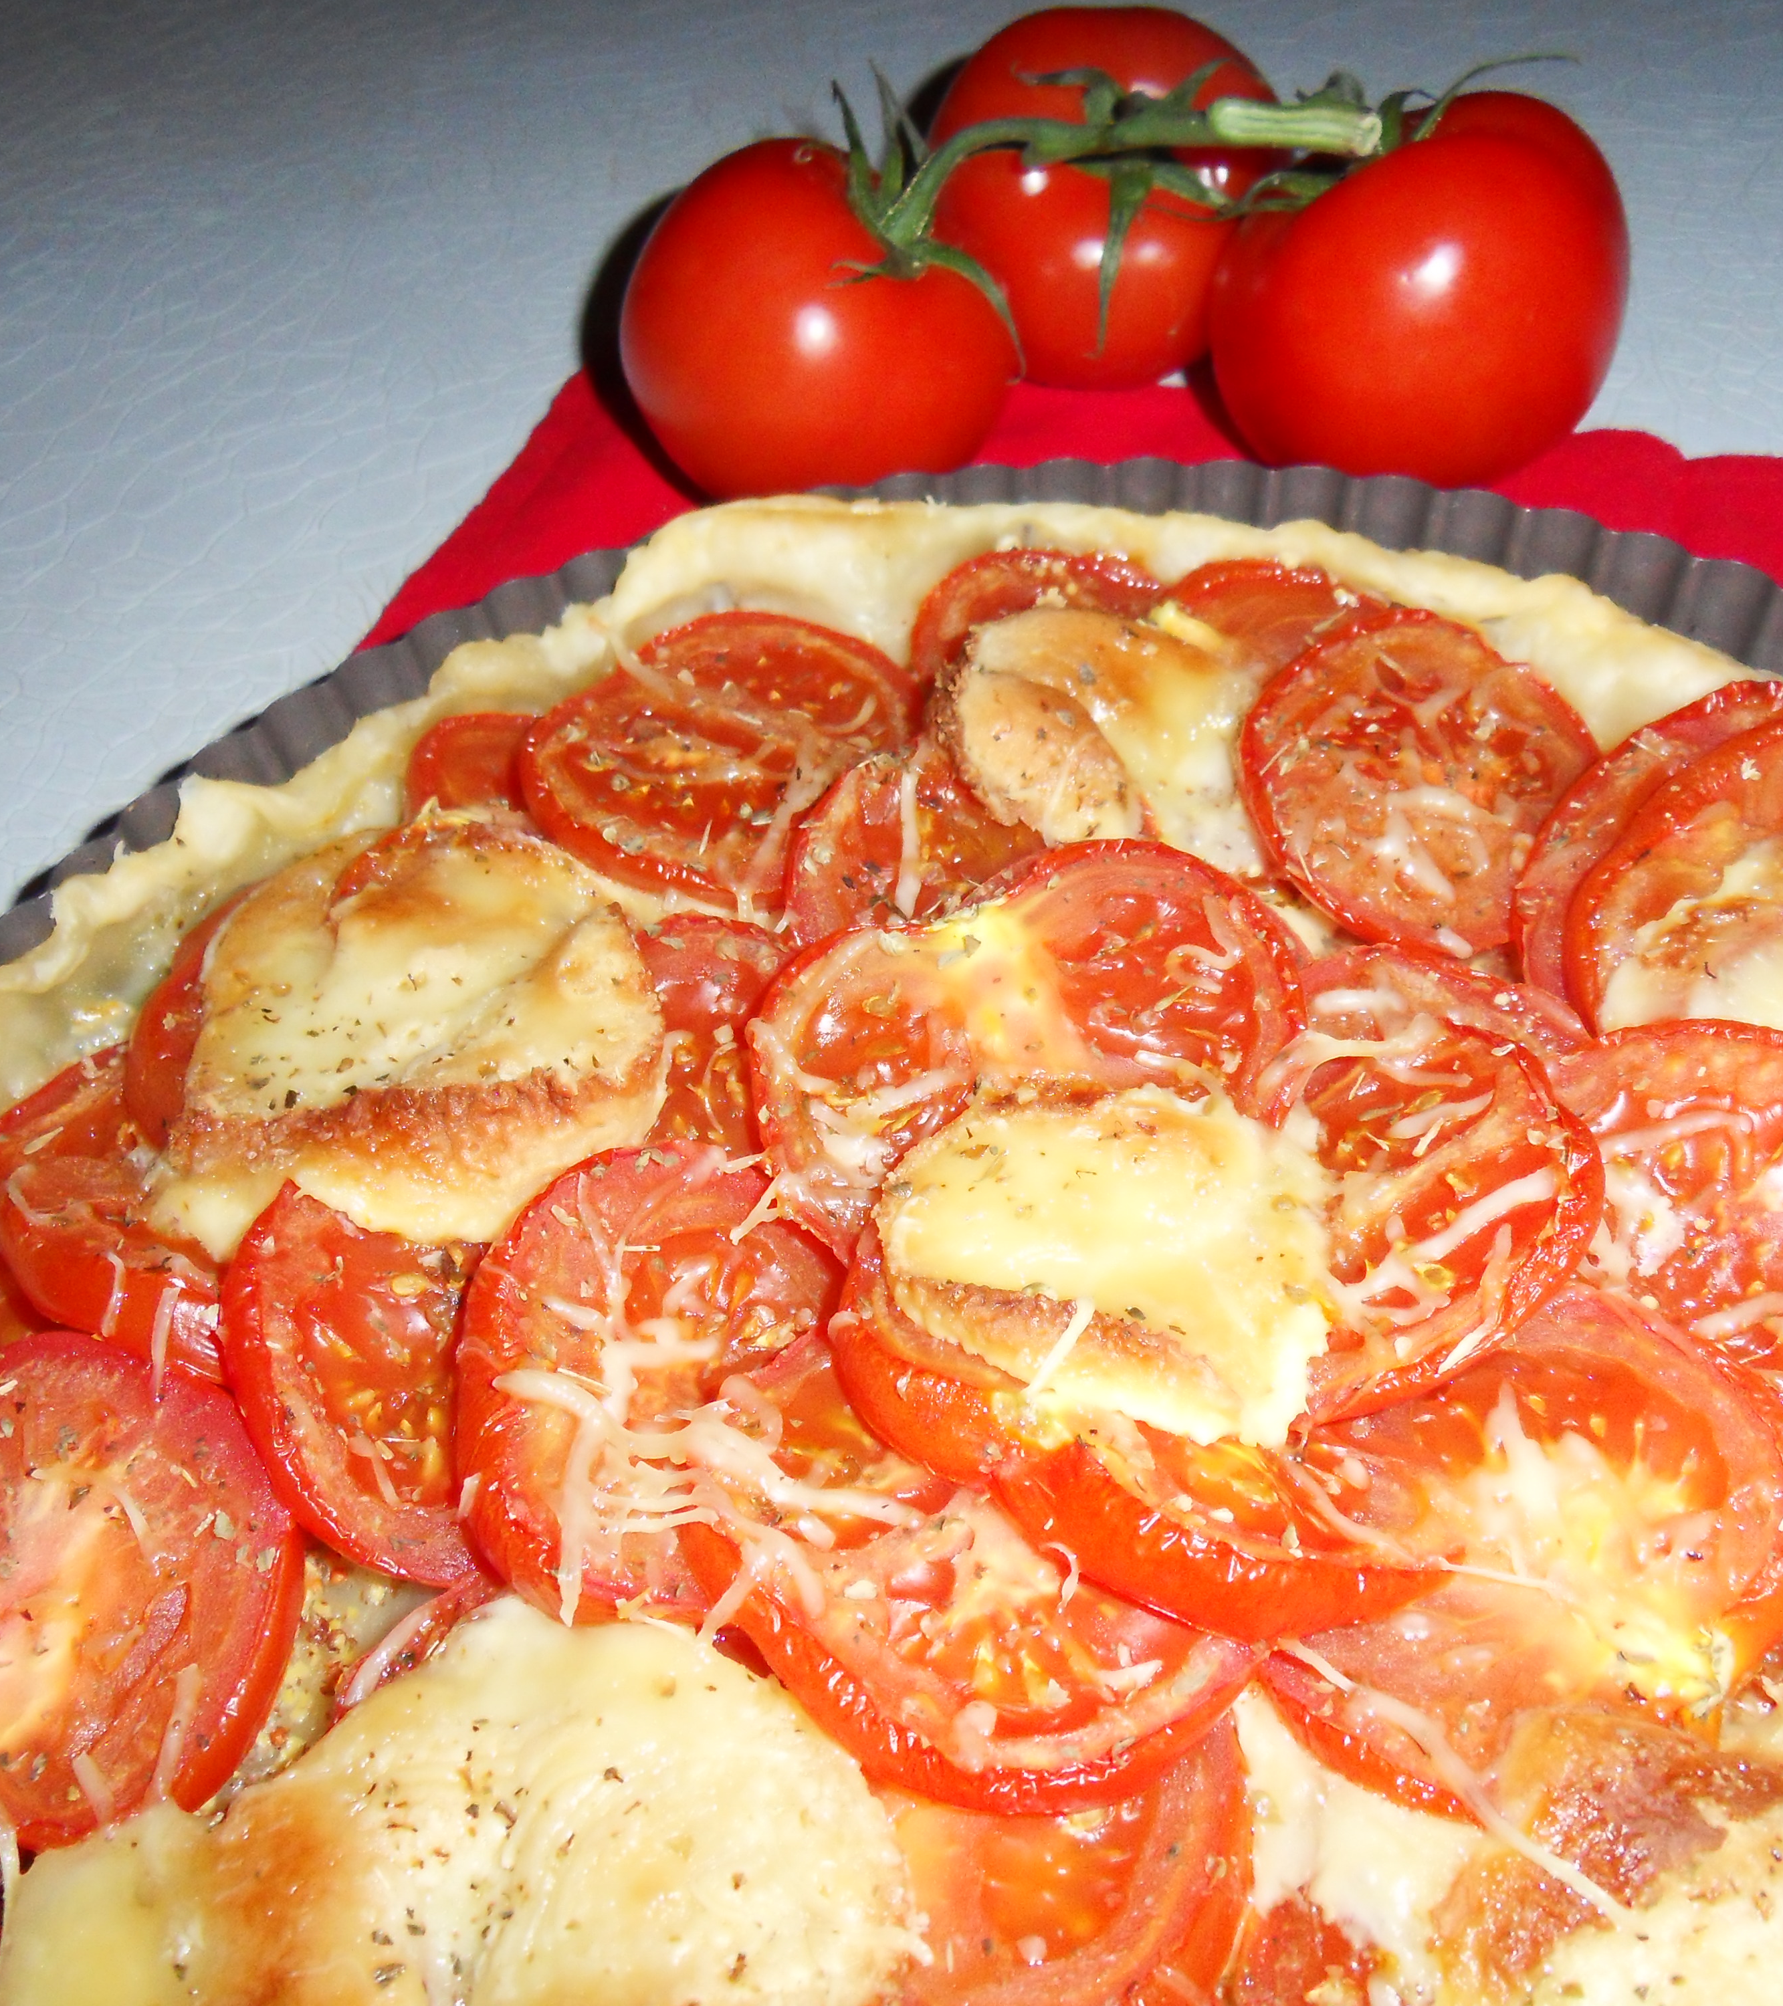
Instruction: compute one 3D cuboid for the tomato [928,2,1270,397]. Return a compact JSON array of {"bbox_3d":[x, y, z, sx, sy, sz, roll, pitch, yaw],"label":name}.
[{"bbox_3d":[0.039,-0.145,0.336,0.069,0.058,0.069,-1,79,6],"label":"tomato"}]

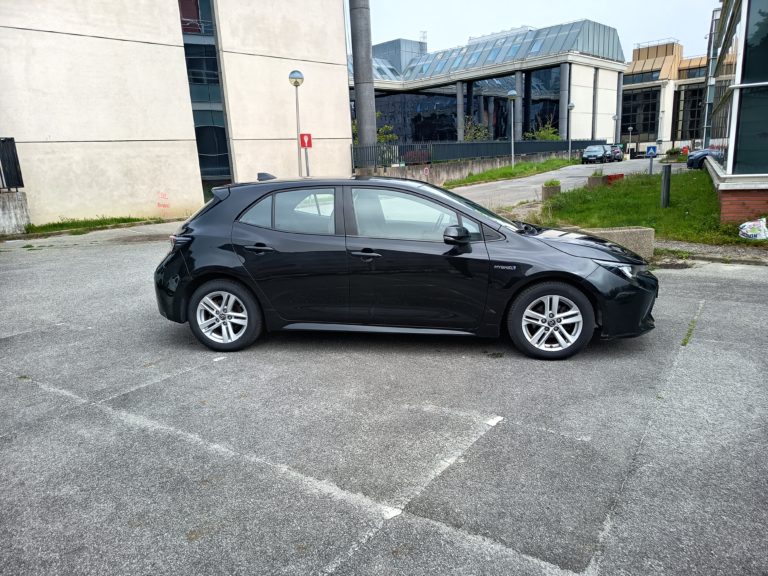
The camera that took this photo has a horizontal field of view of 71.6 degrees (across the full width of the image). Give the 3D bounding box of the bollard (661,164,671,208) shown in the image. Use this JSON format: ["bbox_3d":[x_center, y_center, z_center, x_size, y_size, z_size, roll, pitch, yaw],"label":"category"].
[{"bbox_3d":[6.517,-2.337,12.279,0.200,0.980,0.200,5,16,29],"label":"bollard"}]

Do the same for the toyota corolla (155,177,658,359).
[{"bbox_3d":[0.178,-0.353,4.929,4.370,1.440,1.840,0,14,9],"label":"toyota corolla"}]

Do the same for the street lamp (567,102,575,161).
[{"bbox_3d":[14.142,-11.792,40.197,0.500,4.400,0.500,-3,14,0],"label":"street lamp"}]

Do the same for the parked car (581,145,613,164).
[{"bbox_3d":[17.959,-11.297,44.872,1.780,1.520,4.250,5,16,29],"label":"parked car"}]

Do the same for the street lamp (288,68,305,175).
[{"bbox_3d":[-2.859,-4.967,17.961,0.500,4.450,0.500,-2,14,0],"label":"street lamp"}]

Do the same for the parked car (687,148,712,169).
[{"bbox_3d":[18.296,-7.164,28.204,4.300,1.480,1.800,2,15,22],"label":"parked car"}]

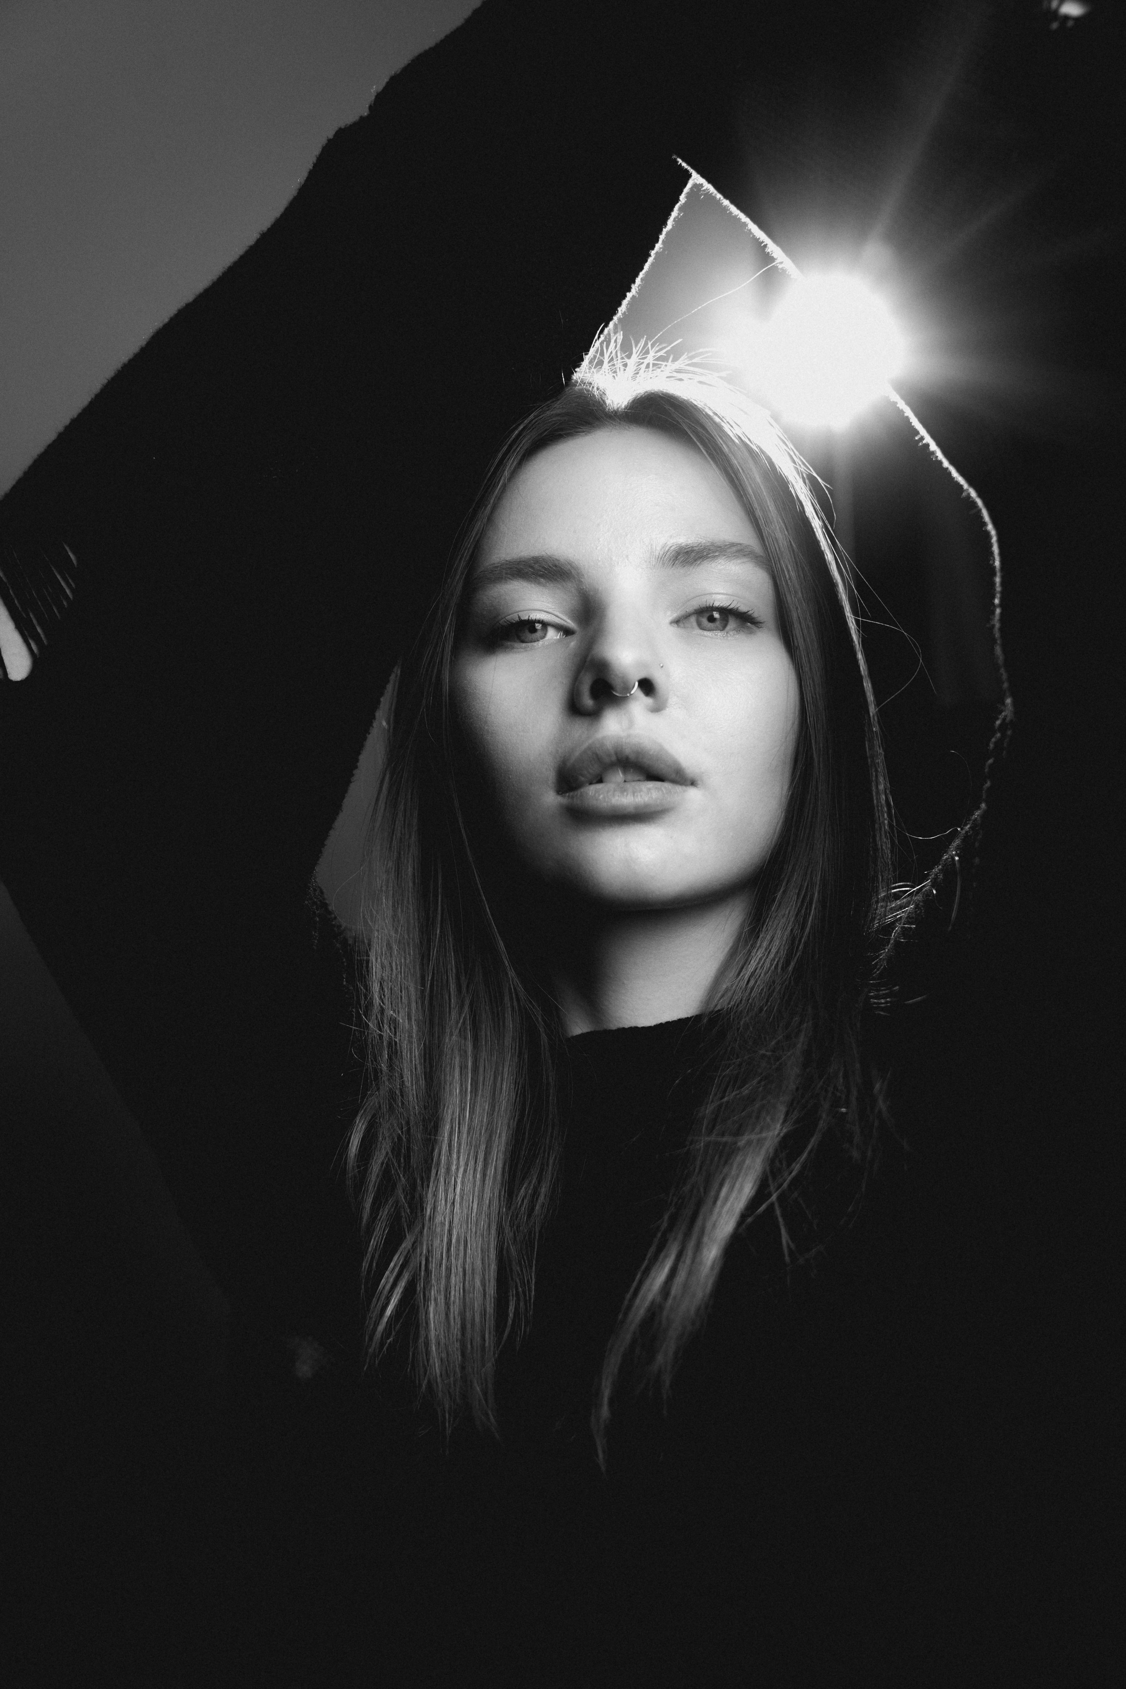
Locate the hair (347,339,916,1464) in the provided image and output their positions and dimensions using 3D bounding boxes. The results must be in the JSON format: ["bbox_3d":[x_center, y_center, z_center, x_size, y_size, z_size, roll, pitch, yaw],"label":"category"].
[{"bbox_3d":[0.025,0.022,0.725,0.215,0.420,0.220,0,-6,2],"label":"hair"}]

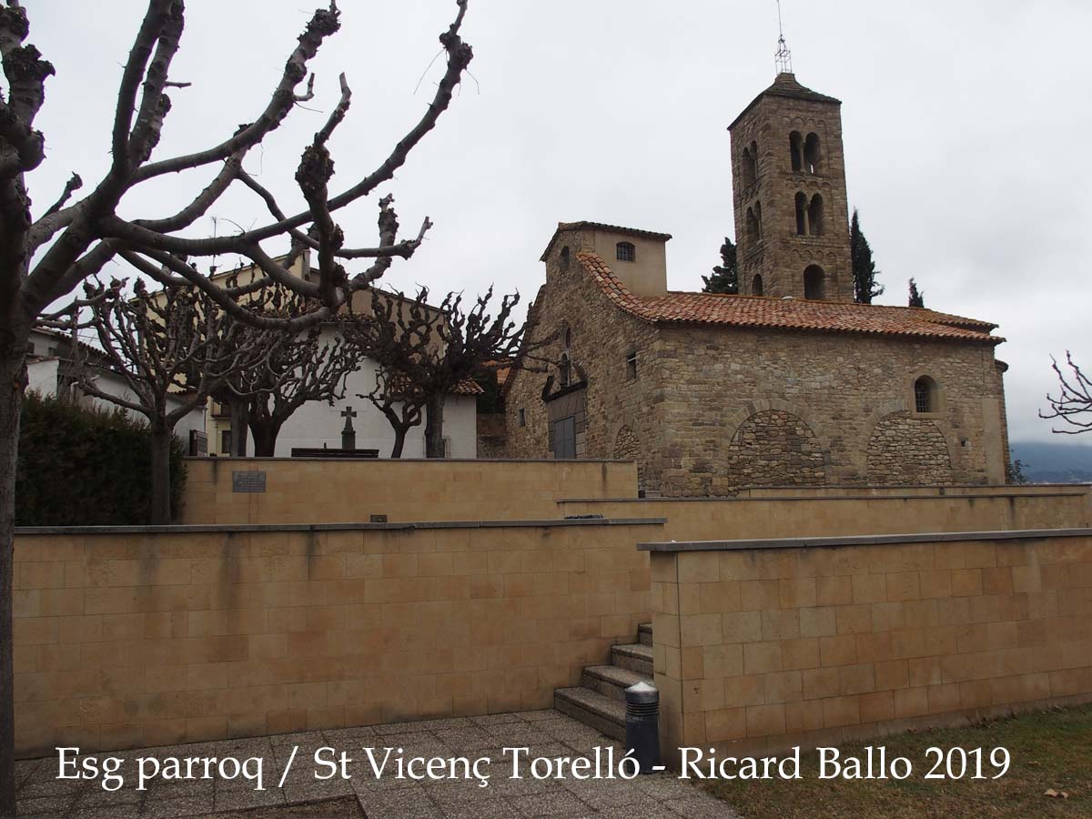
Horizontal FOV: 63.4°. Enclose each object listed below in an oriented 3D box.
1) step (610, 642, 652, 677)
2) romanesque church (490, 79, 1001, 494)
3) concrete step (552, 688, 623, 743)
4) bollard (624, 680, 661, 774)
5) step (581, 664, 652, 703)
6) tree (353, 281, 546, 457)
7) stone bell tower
[{"bbox_3d":[1.042,2.115,7.265,0.303,0.175,1.697,2,-8,-21],"label":"step"},{"bbox_3d":[6.763,-6.485,31.609,14.000,19.952,14.966,1,-8,-18],"label":"romanesque church"},{"bbox_3d":[0.523,2.450,7.044,0.303,0.175,1.697,2,-8,-21],"label":"concrete step"},{"bbox_3d":[0.649,2.134,5.967,0.232,0.589,0.232,-1,-7,0],"label":"bollard"},{"bbox_3d":[0.783,2.283,7.155,0.303,0.175,1.697,2,-8,-21],"label":"step"},{"bbox_3d":[-1.918,-0.337,18.202,3.955,4.456,3.560,-1,-7,0],"label":"tree"},{"bbox_3d":[11.029,-5.560,39.385,3.656,19.952,3.656,1,-8,-16],"label":"stone bell tower"}]

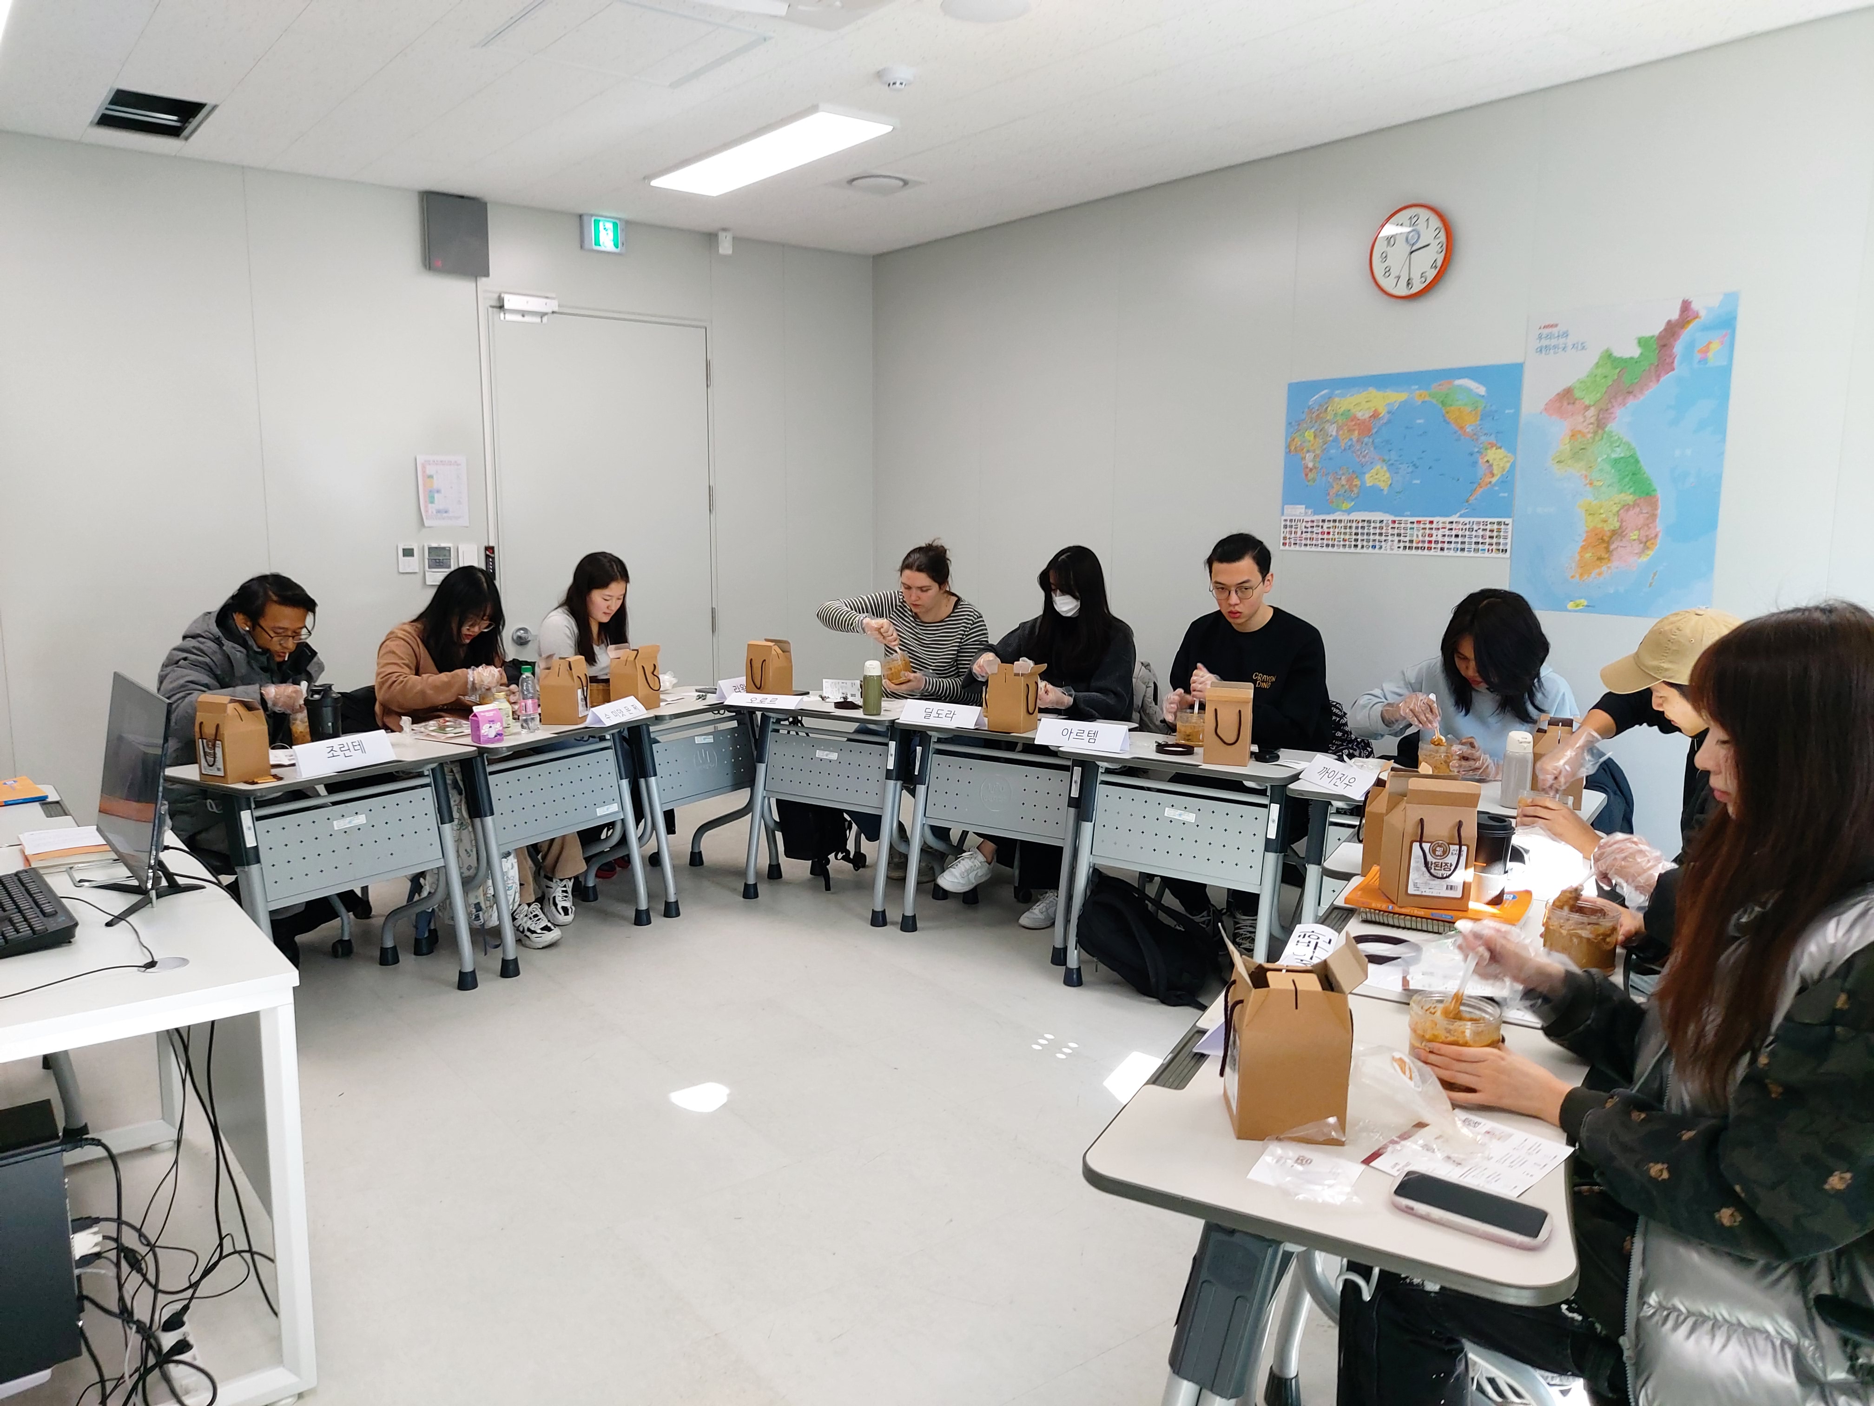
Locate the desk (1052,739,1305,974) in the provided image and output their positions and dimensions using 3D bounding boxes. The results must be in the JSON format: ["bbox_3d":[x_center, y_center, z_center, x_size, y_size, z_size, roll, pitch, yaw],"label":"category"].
[{"bbox_3d":[0.801,0.510,4.159,0.735,0.734,0.505,6,10,35],"label":"desk"}]

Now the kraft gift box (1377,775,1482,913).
[{"bbox_3d":[0.894,0.253,2.468,0.127,0.215,0.123,1,8,7],"label":"kraft gift box"}]

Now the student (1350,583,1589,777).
[{"bbox_3d":[1.556,0.277,3.815,0.600,1.220,0.720,5,9,29],"label":"student"}]

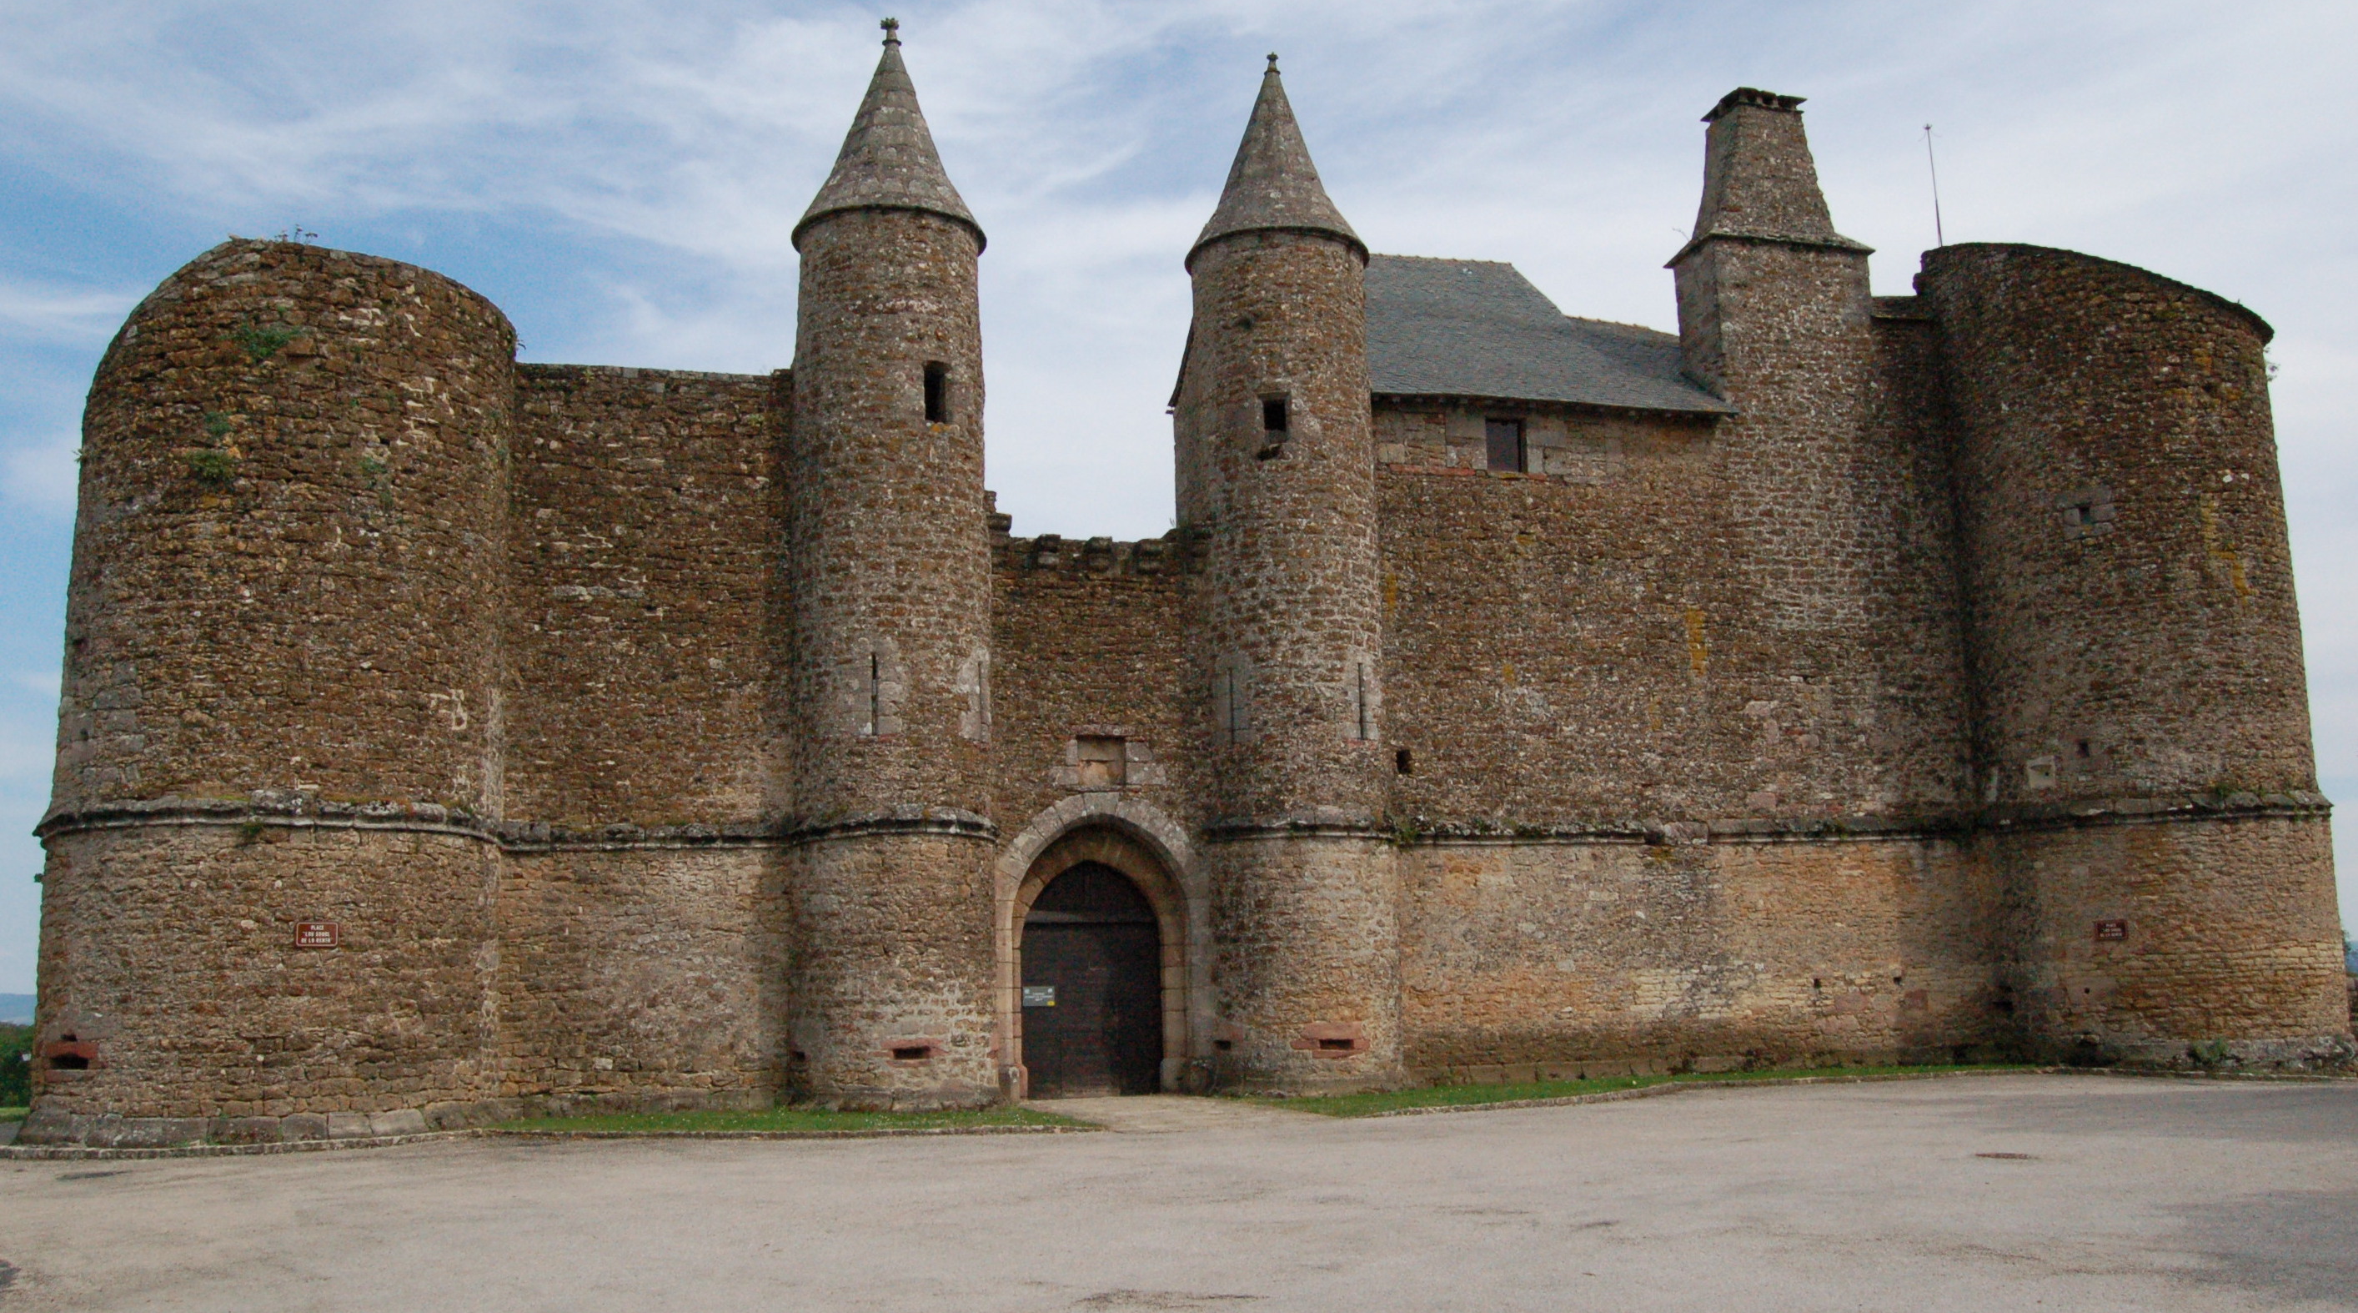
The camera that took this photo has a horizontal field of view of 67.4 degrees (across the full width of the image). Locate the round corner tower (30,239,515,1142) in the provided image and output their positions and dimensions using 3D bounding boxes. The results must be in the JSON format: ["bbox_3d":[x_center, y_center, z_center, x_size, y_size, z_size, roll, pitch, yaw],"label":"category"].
[{"bbox_3d":[-11.579,0.373,23.140,5.447,11.244,5.447,1,-11,-10],"label":"round corner tower"}]

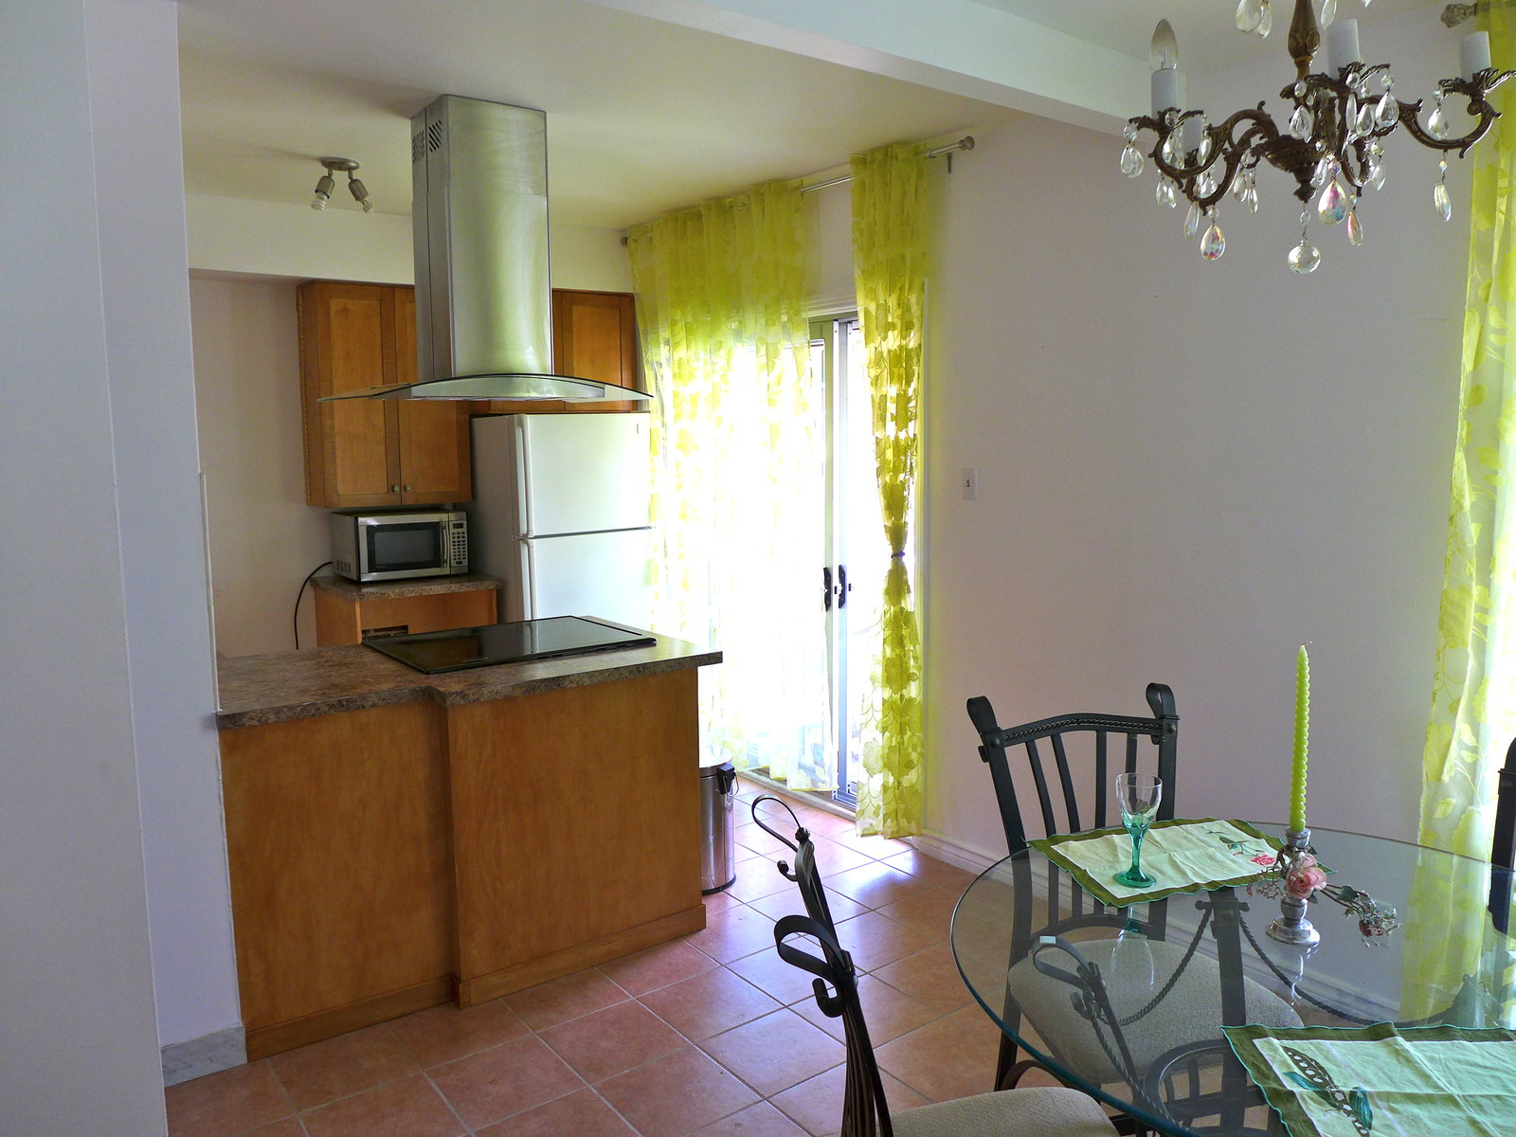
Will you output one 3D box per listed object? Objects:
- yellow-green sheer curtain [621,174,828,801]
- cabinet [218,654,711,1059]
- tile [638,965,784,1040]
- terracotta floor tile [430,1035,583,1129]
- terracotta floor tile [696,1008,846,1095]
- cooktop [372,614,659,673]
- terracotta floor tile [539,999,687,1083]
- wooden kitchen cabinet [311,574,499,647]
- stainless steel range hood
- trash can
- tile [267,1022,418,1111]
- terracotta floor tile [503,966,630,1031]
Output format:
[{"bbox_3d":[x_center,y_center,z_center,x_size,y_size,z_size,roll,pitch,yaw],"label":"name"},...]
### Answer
[{"bbox_3d":[-0.171,-0.357,4.830,0.120,2.530,1.580,-5,8,-36],"label":"yellow-green sheer curtain"},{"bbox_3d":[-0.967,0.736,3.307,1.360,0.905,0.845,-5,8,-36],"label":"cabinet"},{"bbox_3d":[-0.136,1.232,2.970,0.303,0.010,0.303,-5,8,-36],"label":"tile"},{"bbox_3d":[-0.628,1.276,2.617,0.303,0.010,0.303,-5,8,-36],"label":"terracotta floor tile"},{"bbox_3d":[0.050,1.258,2.737,0.303,0.010,0.303,-5,8,-36],"label":"terracotta floor tile"},{"bbox_3d":[-0.825,0.247,3.465,0.765,0.028,0.630,-5,8,-35],"label":"cooktop"},{"bbox_3d":[-0.382,1.254,2.793,0.302,0.010,0.302,-5,8,-36],"label":"terracotta floor tile"},{"bbox_3d":[-1.708,0.519,5.173,0.680,0.914,0.650,-5,8,-35],"label":"wooden kitchen cabinet"},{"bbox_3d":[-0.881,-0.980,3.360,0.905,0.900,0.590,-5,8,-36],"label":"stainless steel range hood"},{"bbox_3d":[-0.218,0.901,3.787,0.300,0.460,0.285,0,7,0],"label":"trash can"},{"bbox_3d":[-1.056,1.271,2.687,0.302,0.010,0.293,-5,8,-36],"label":"tile"},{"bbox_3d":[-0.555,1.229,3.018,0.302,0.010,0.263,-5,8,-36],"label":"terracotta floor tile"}]

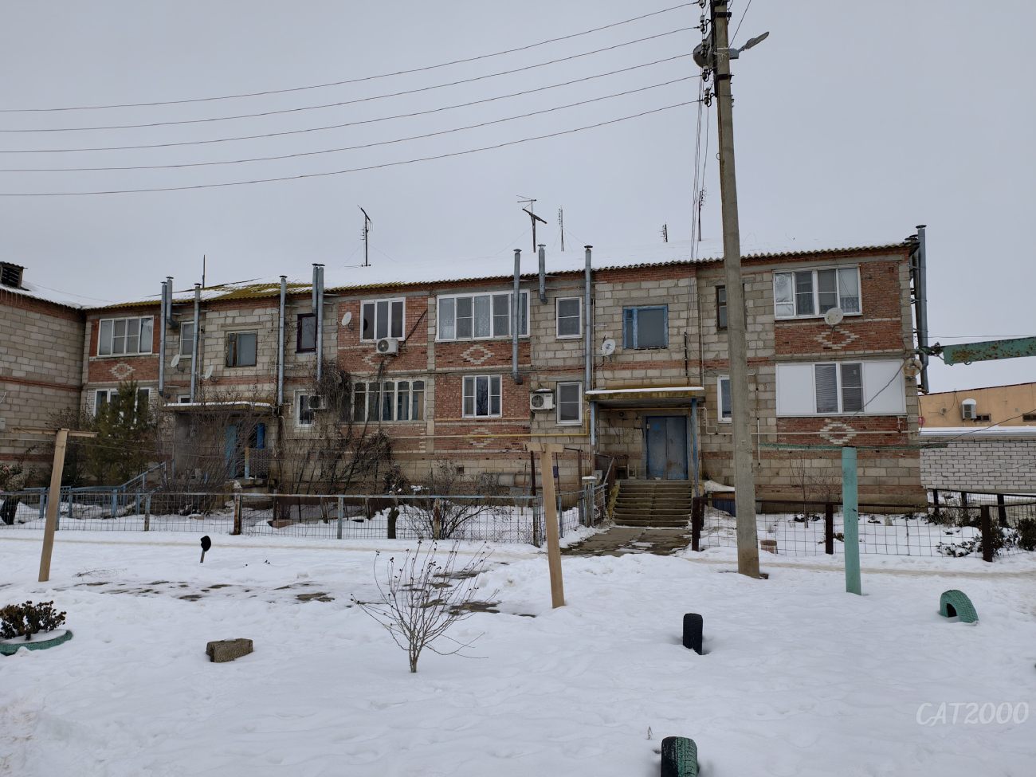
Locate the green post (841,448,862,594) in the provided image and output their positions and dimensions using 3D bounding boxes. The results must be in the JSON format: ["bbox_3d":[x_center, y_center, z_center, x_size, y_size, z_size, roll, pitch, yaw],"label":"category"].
[{"bbox_3d":[4.015,1.583,8.269,0.160,1.750,0.160,-3,-7,25],"label":"green post"}]

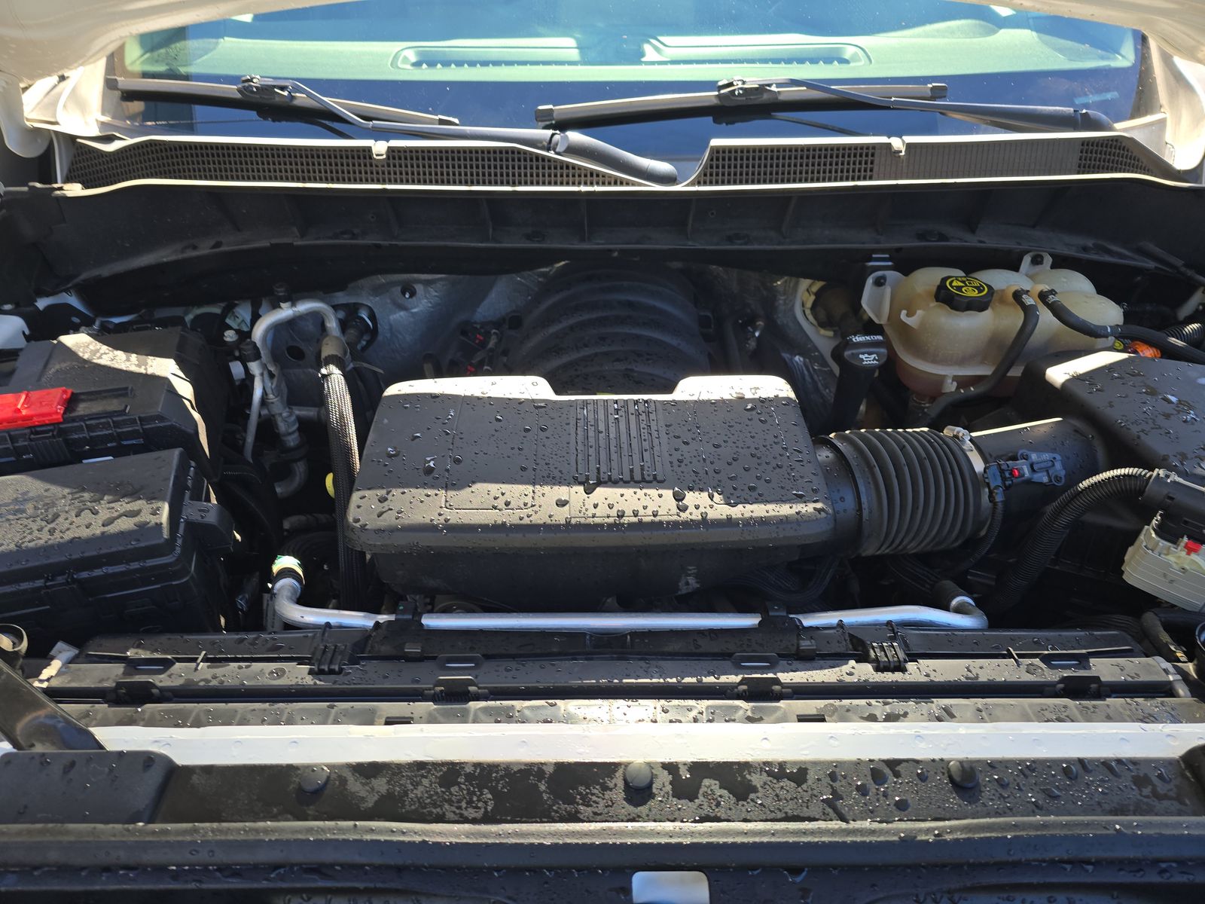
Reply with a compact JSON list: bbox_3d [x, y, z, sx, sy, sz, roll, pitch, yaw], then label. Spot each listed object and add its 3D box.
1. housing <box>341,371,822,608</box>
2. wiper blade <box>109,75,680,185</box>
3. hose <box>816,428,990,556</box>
[{"bbox_3d":[-0.011,0.051,0.833,0.440,0.155,0.215,0,46,0],"label":"housing"},{"bbox_3d":[-0.313,-0.453,1.113,0.840,0.070,0.085,12,42,9],"label":"wiper blade"},{"bbox_3d":[0.306,0.041,0.815,0.150,0.122,0.122,-3,40,-11],"label":"hose"}]

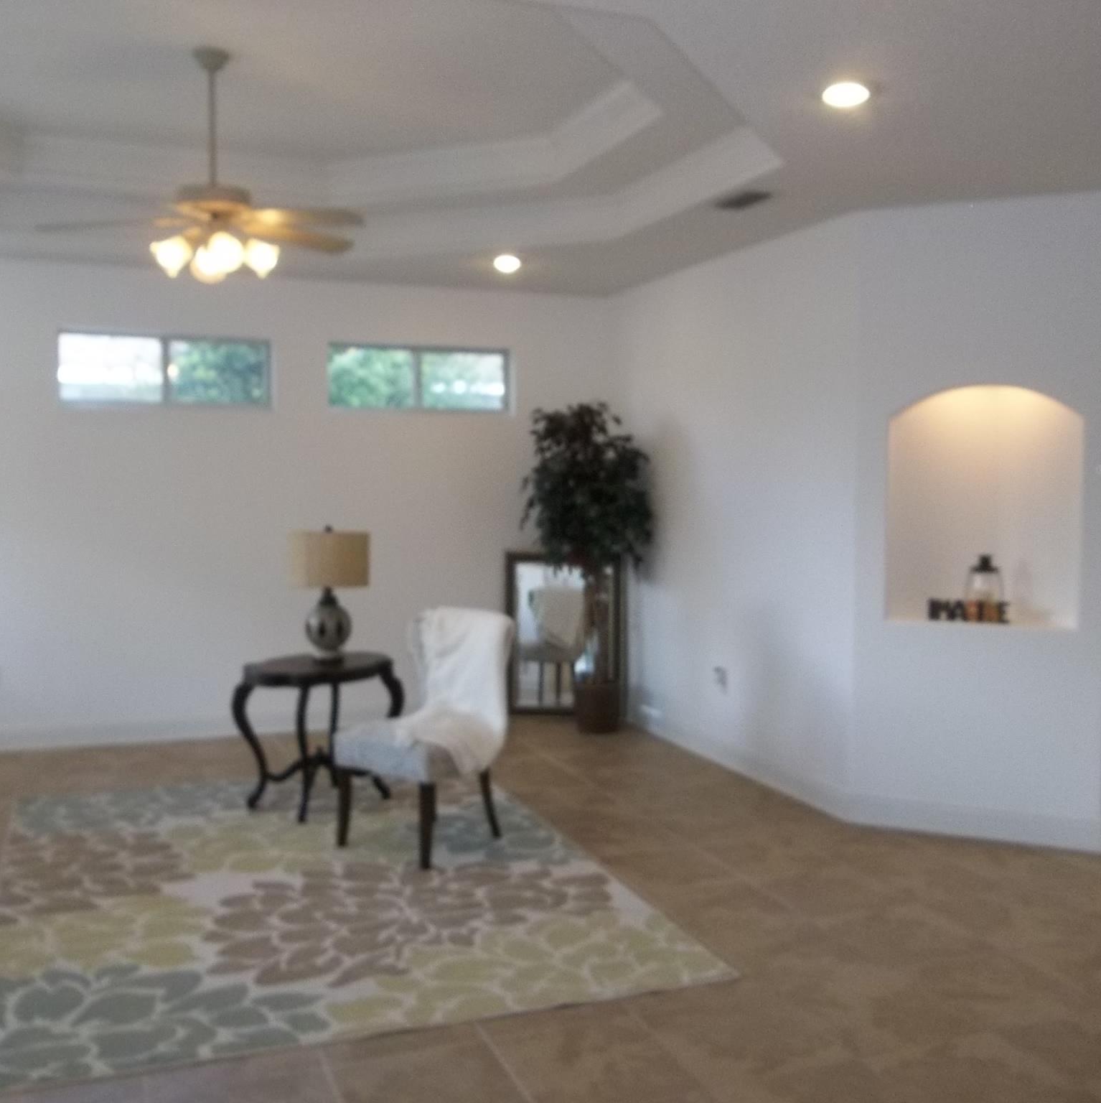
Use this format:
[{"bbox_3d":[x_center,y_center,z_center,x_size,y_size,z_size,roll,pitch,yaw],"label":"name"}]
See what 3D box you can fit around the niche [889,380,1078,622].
[{"bbox_3d":[1.983,-0.211,5.265,0.810,1.081,0.320,2,4,22],"label":"niche"}]

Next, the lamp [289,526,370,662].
[{"bbox_3d":[-1.099,0.211,5.688,0.385,0.667,0.385,0,4,0],"label":"lamp"}]

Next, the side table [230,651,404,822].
[{"bbox_3d":[-1.140,0.895,5.663,0.550,0.700,0.800,4,5,40],"label":"side table"}]

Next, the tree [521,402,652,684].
[{"bbox_3d":[0.234,-0.053,7.383,0.840,1.788,0.760,0,4,0],"label":"tree"}]

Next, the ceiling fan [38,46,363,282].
[{"bbox_3d":[-1.278,-1.479,4.359,1.300,0.839,1.300,0,4,0],"label":"ceiling fan"}]

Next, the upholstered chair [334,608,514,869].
[{"bbox_3d":[-0.548,0.788,5.101,0.530,1.000,0.630,3,5,34],"label":"upholstered chair"}]

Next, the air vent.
[{"bbox_3d":[0.841,-1.551,5.071,0.150,0.020,0.320,-1,4,-22],"label":"air vent"}]

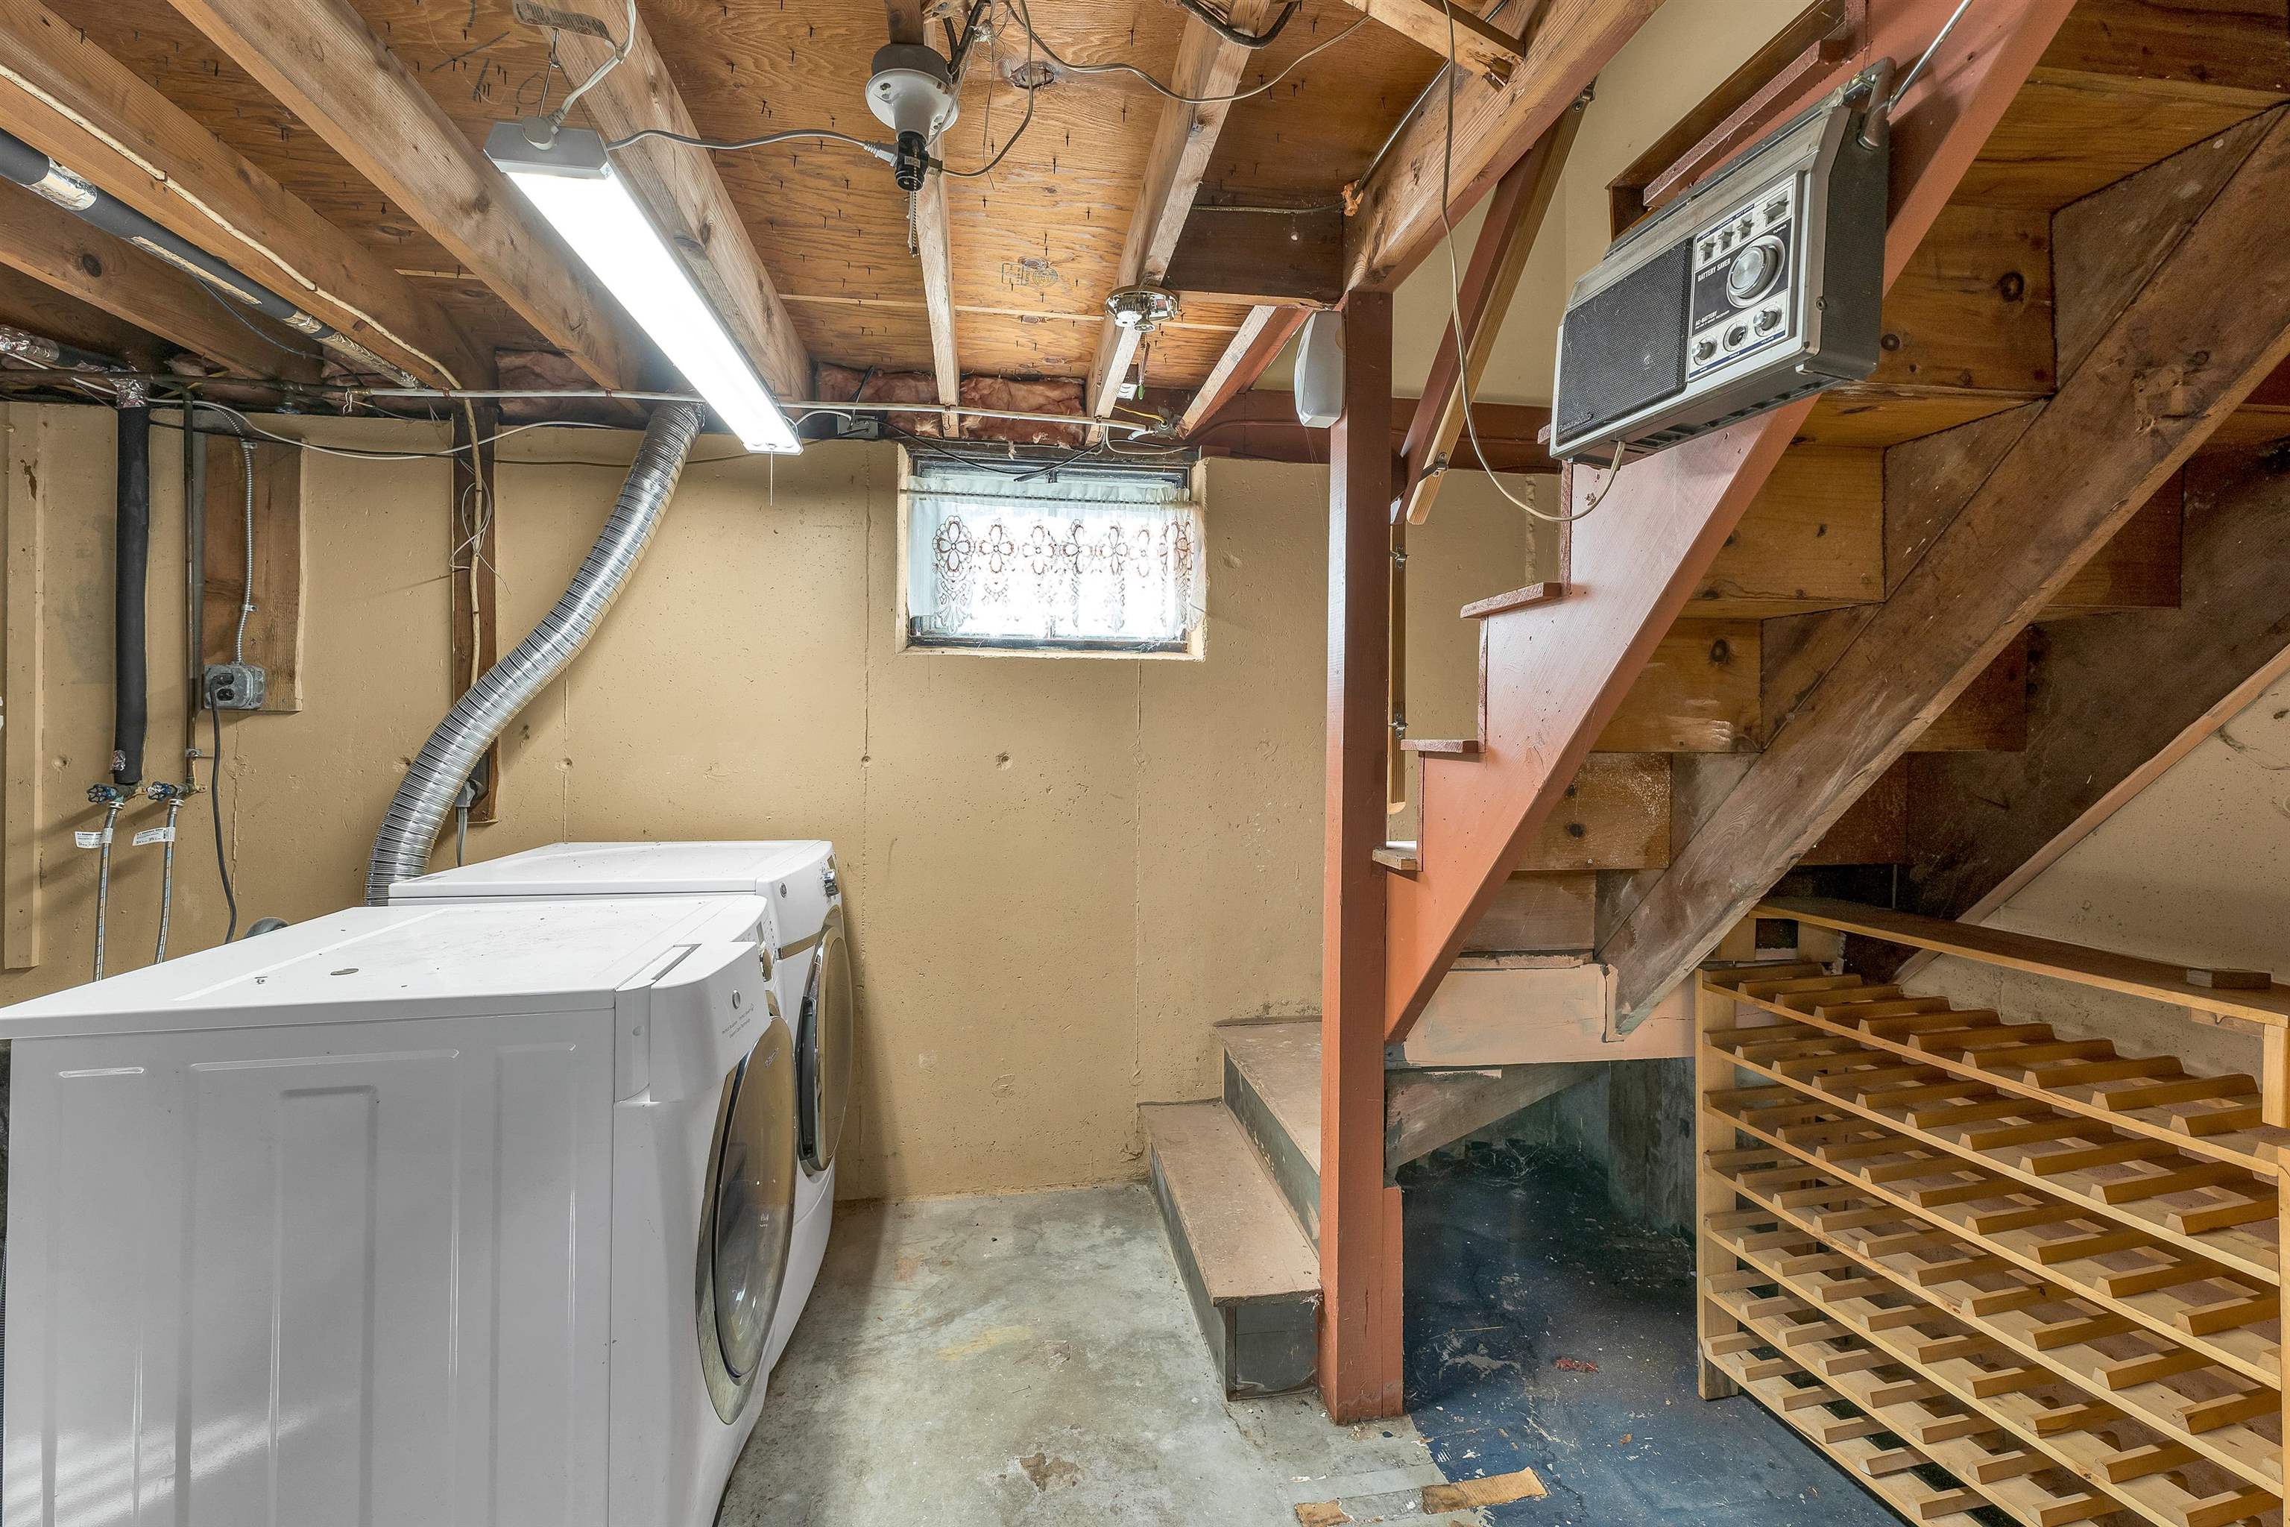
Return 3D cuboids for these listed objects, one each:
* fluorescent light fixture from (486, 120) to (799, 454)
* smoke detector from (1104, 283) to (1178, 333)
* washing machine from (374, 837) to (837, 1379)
[{"bbox_3d":[-0.925,-0.872,1.839,0.158,0.066,1.195,0,1,-9],"label":"fluorescent light fixture"},{"bbox_3d":[-0.005,-0.895,1.786,0.147,0.046,0.147,0,1,-10],"label":"smoke detector"},{"bbox_3d":[-1.108,0.738,2.091,0.757,1.037,0.680,0,1,-10],"label":"washing machine"}]

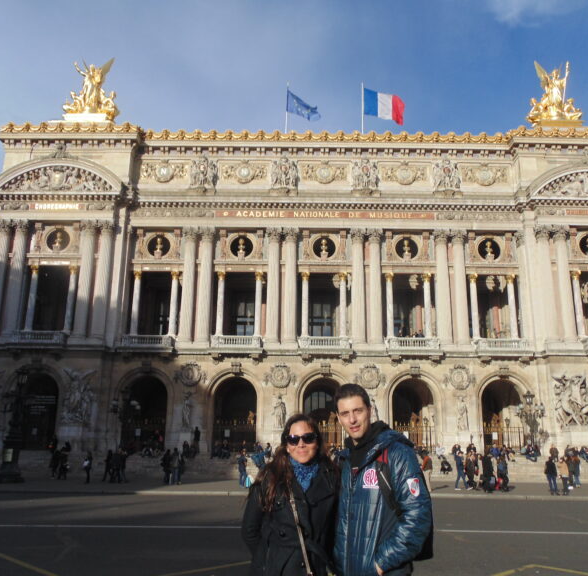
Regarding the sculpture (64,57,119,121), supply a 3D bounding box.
[{"bbox_3d":[-20.369,-19.571,60.339,4.900,7.700,3.600,1,-15,0],"label":"sculpture"}]

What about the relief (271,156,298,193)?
[{"bbox_3d":[-0.867,-10.595,55.546,2.500,3.300,0.800,1,-15,0],"label":"relief"}]

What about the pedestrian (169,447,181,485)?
[{"bbox_3d":[-5.756,8.601,28.949,0.550,1.724,0.380,1,-15,1],"label":"pedestrian"}]

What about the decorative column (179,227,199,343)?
[{"bbox_3d":[-8.912,-0.270,50.501,1.250,9.885,1.250,1,-14,0],"label":"decorative column"}]

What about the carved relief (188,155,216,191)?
[{"bbox_3d":[-8.476,-10.598,55.491,2.544,3.673,0.900,1,-15,1],"label":"carved relief"}]

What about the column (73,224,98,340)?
[{"bbox_3d":[-17.830,-0.874,51.374,1.300,10.100,1.300,1,-15,0],"label":"column"}]

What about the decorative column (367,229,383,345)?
[{"bbox_3d":[6.928,-0.156,50.551,1.250,9.979,1.250,1,-14,0],"label":"decorative column"}]

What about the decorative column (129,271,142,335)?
[{"bbox_3d":[-14.007,1.284,52.987,0.720,5.684,0.720,1,-15,0],"label":"decorative column"}]

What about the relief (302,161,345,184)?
[{"bbox_3d":[2.815,-10.756,55.749,4.281,2.428,0.350,1,-15,1],"label":"relief"}]

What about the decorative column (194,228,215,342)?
[{"bbox_3d":[-7.601,-0.333,50.906,1.220,10.178,1.220,1,-14,0],"label":"decorative column"}]

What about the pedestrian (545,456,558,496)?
[{"bbox_3d":[12.255,8.935,28.492,0.580,1.747,0.400,-5,-15,20],"label":"pedestrian"}]

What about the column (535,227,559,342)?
[{"bbox_3d":[21.146,-0.514,49.797,1.220,10.009,1.220,1,-14,0],"label":"column"}]

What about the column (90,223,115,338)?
[{"bbox_3d":[-15.620,-0.716,49.104,1.250,9.927,1.250,1,-14,0],"label":"column"}]

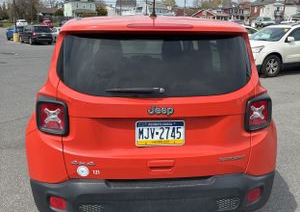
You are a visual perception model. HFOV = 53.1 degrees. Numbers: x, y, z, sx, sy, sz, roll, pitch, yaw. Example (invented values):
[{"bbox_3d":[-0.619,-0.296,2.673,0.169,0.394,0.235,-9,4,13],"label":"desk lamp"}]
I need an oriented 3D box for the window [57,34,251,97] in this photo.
[{"bbox_3d":[0.053,-0.252,1.942,1.280,0.420,0.140,-1,-5,-5],"label":"window"}]

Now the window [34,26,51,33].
[{"bbox_3d":[-9.733,-6.934,27.300,1.400,0.550,0.160,-9,-4,-34],"label":"window"}]

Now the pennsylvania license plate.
[{"bbox_3d":[0.066,0.172,1.855,0.307,0.155,0.012,-1,11,-5],"label":"pennsylvania license plate"}]

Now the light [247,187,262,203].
[{"bbox_3d":[0.706,0.595,2.044,0.105,0.080,0.045,-6,16,-24],"label":"light"}]

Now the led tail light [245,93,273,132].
[{"bbox_3d":[0.722,0.039,2.000,0.195,0.230,0.105,-4,15,-19],"label":"led tail light"}]

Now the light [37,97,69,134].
[{"bbox_3d":[-0.607,0.057,1.883,0.195,0.230,0.105,3,15,9],"label":"light"}]

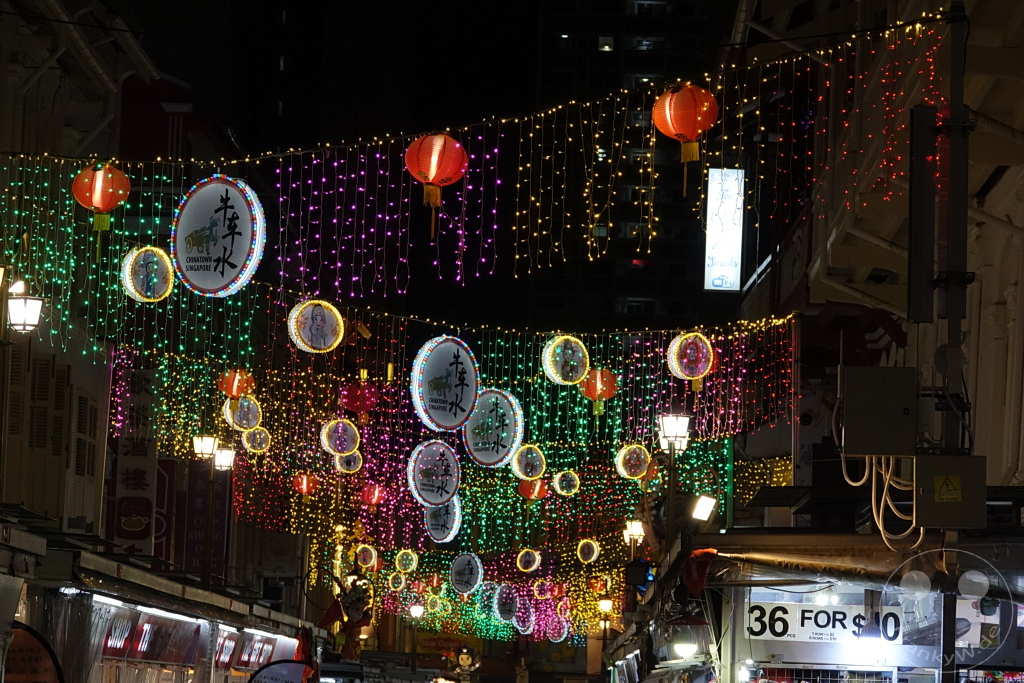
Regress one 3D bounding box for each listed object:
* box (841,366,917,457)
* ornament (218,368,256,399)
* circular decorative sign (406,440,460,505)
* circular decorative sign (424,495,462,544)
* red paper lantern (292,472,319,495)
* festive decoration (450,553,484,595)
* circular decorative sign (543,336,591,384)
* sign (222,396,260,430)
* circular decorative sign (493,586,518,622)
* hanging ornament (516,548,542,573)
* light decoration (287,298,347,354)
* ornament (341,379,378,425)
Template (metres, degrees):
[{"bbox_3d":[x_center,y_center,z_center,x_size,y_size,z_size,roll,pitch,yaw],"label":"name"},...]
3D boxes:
[{"bbox_3d":[2.075,0.394,22.300,0.410,0.500,0.200,0,-5,-2],"label":"box"},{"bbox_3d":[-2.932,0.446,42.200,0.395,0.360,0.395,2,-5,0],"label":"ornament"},{"bbox_3d":[-1.322,2.227,66.600,1.120,1.120,0.140,5,-8,-44],"label":"circular decorative sign"},{"bbox_3d":[-0.996,2.538,57.500,0.105,0.800,0.800,5,-7,-40],"label":"circular decorative sign"},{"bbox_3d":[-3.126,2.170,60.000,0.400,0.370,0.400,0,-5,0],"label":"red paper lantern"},{"bbox_3d":[-1.095,5.714,97.300,1.000,1.000,0.160,-5,-8,44],"label":"festive decoration"},{"bbox_3d":[0.475,0.170,34.800,0.420,0.420,0.110,4,-7,-36],"label":"circular decorative sign"},{"bbox_3d":[-4.055,1.068,59.500,0.540,0.540,0.150,5,-7,-42],"label":"sign"},{"bbox_3d":[-0.219,8.212,123.700,0.140,1.120,1.120,-4,-7,38],"label":"circular decorative sign"},{"bbox_3d":[0.451,5.821,105.000,0.600,0.600,0.170,-3,-6,31],"label":"hanging ornament"},{"bbox_3d":[-2.236,-0.168,45.100,0.600,0.600,0.170,3,-6,-25],"label":"light decoration"},{"bbox_3d":[-1.609,0.653,42.000,0.400,0.470,0.400,0,-5,0],"label":"ornament"}]

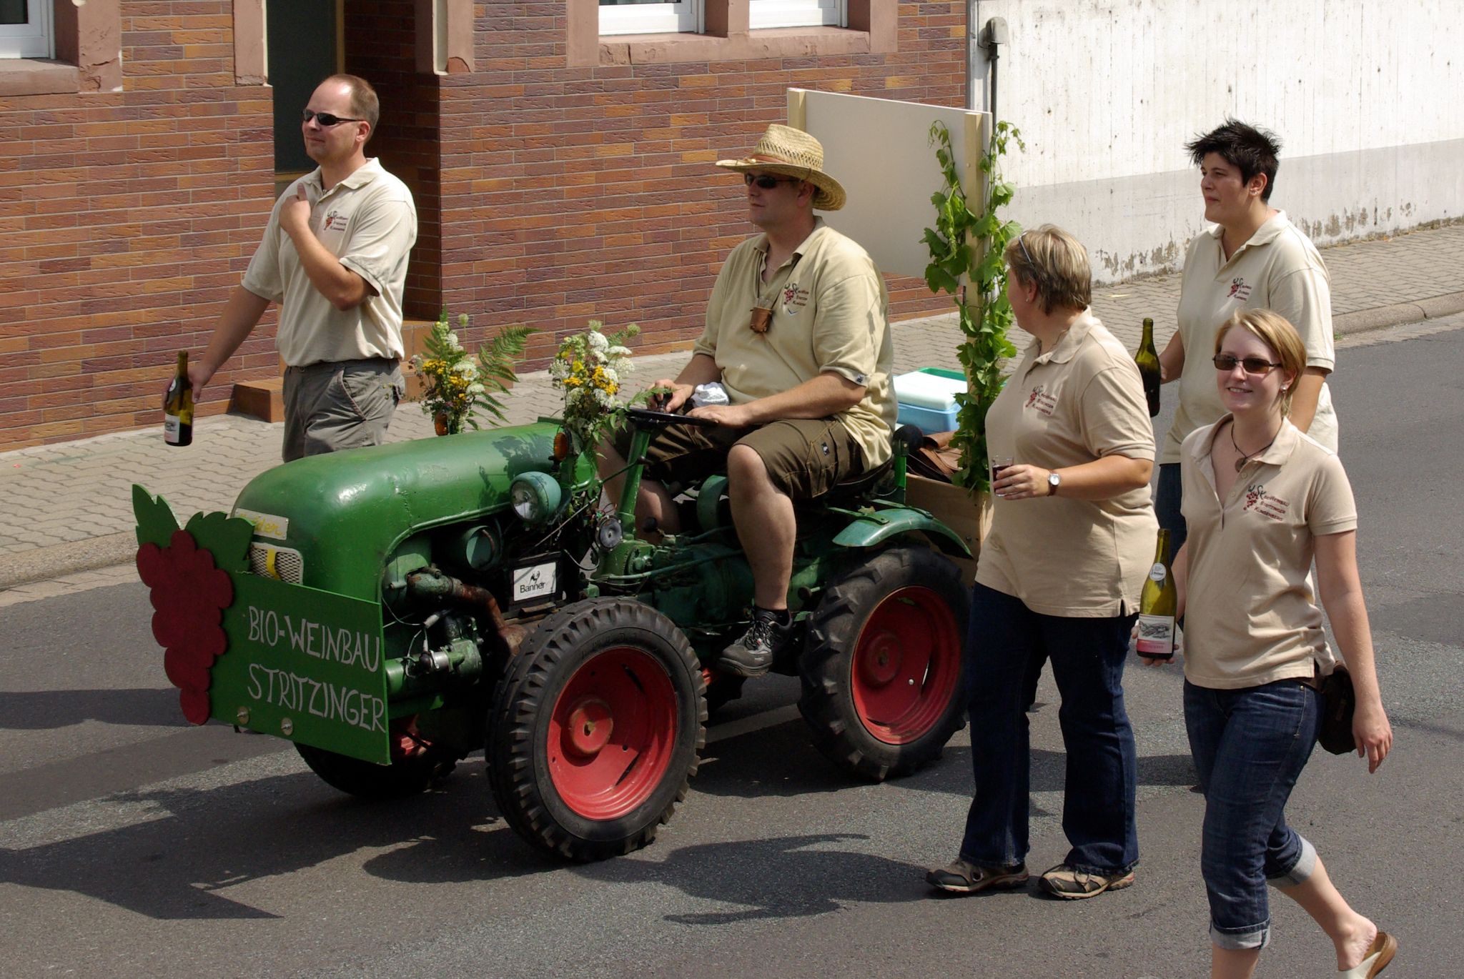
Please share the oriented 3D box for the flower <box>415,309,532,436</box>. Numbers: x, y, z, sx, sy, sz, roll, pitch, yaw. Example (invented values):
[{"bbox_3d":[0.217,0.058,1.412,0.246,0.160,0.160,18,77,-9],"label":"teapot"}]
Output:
[{"bbox_3d":[-0.707,-0.319,7.900,0.250,0.350,0.290,-10,15,-42],"label":"flower"}]

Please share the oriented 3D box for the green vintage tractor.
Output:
[{"bbox_3d":[-0.396,0.315,7.880,2.270,1.080,1.070,-10,15,-42],"label":"green vintage tractor"}]

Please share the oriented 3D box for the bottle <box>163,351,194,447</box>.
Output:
[{"bbox_3d":[-1.563,-0.256,8.300,0.080,0.290,0.080,3,11,-1],"label":"bottle"}]

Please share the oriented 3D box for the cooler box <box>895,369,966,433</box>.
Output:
[{"bbox_3d":[0.637,-0.186,9.021,0.270,0.290,0.380,-10,15,-42],"label":"cooler box"}]

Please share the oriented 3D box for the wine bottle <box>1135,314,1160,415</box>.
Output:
[{"bbox_3d":[1.166,-0.341,8.200,0.080,0.290,0.080,0,11,0],"label":"wine bottle"}]

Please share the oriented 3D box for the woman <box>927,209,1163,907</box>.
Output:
[{"bbox_3d":[0.752,0.168,7.208,0.440,1.630,0.480,-7,13,-31],"label":"woman"}]

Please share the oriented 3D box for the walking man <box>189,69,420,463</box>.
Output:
[{"bbox_3d":[-1.149,-0.263,8.533,0.520,1.881,0.580,-10,15,-42],"label":"walking man"}]

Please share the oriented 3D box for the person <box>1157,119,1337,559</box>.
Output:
[{"bbox_3d":[1.400,-0.119,8.196,0.460,1.810,0.530,-11,15,-43],"label":"person"}]

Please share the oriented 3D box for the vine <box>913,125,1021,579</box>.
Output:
[{"bbox_3d":[0.669,-0.422,8.339,0.300,1.230,0.300,-10,15,-42],"label":"vine"}]

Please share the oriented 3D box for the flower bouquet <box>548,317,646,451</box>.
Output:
[{"bbox_3d":[-0.342,-0.260,7.450,0.230,0.360,0.250,0,11,0],"label":"flower bouquet"}]

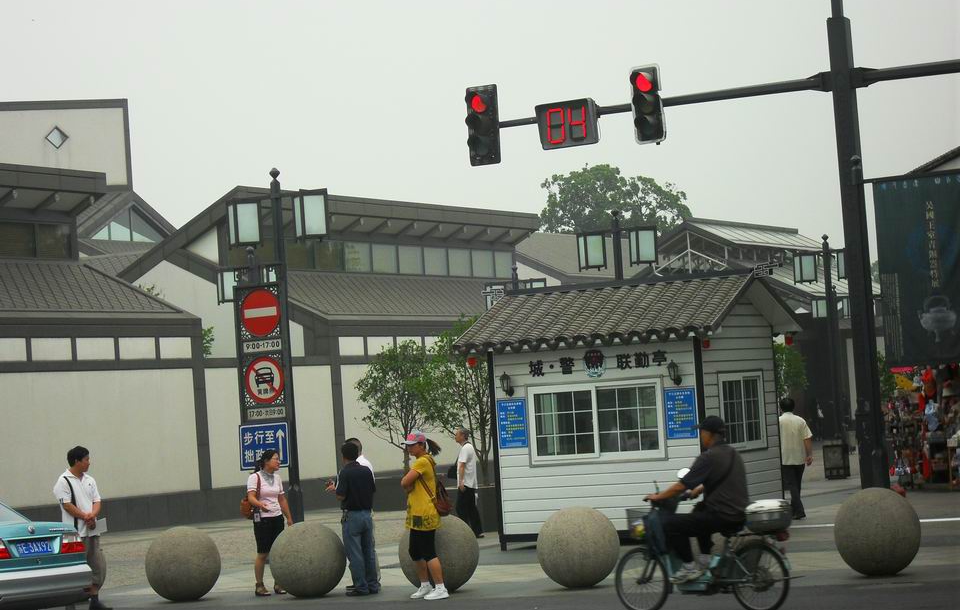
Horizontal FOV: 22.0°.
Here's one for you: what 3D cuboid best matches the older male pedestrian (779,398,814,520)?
[{"bbox_3d":[4.509,2.208,35.500,0.520,1.720,0.380,-4,-2,8],"label":"older male pedestrian"}]

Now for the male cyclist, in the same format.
[{"bbox_3d":[1.917,1.706,21.650,0.820,1.460,0.560,-6,-3,36],"label":"male cyclist"}]

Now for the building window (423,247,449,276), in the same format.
[{"bbox_3d":[-1.270,-1.250,71.600,0.100,0.830,1.360,-6,-3,29],"label":"building window"}]

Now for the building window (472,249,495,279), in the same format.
[{"bbox_3d":[0.090,-1.210,74.000,0.100,0.830,1.400,-6,-3,29],"label":"building window"}]

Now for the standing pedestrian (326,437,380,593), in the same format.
[{"bbox_3d":[-1.346,2.305,26.900,0.500,1.690,0.420,-2,-3,-42],"label":"standing pedestrian"}]

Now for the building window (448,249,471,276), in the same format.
[{"bbox_3d":[-0.498,-1.045,60.000,0.100,0.670,1.180,-5,-3,26],"label":"building window"}]

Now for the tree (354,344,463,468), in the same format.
[{"bbox_3d":[-1.646,2.311,54.730,2.250,3.060,2.200,-4,-3,0],"label":"tree"}]

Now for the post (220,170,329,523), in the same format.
[{"bbox_3d":[-2.624,0.808,33.325,1.420,5.310,0.350,-5,-3,28],"label":"post"}]

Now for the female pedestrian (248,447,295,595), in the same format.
[{"bbox_3d":[-2.271,2.341,26.500,0.450,1.580,0.340,-1,-4,-42],"label":"female pedestrian"}]

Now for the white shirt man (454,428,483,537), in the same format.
[{"bbox_3d":[-0.172,2.654,36.900,0.500,1.680,0.500,-4,-2,2],"label":"white shirt man"}]

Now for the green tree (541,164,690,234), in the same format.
[{"bbox_3d":[5.485,0.250,95.000,6.600,11.400,6.400,-5,-3,28],"label":"green tree"}]

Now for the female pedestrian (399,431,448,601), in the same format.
[{"bbox_3d":[-0.553,2.108,24.600,0.460,1.640,0.440,-3,-3,-10],"label":"female pedestrian"}]

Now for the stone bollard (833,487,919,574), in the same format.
[{"bbox_3d":[3.696,2.113,22.950,0.810,0.810,0.810,-4,-3,0],"label":"stone bollard"}]

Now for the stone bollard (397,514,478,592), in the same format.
[{"bbox_3d":[-0.410,2.507,25.000,0.810,0.810,0.810,-4,-3,0],"label":"stone bollard"}]

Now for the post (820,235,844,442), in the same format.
[{"bbox_3d":[8.257,1.183,57.279,0.280,5.580,0.280,-6,-3,29],"label":"post"}]

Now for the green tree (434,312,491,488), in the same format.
[{"bbox_3d":[-0.055,1.477,39.000,1.500,2.800,1.500,-4,-2,0],"label":"green tree"}]

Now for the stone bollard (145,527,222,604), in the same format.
[{"bbox_3d":[-3.183,2.779,26.500,0.810,0.810,0.810,-4,-3,0],"label":"stone bollard"}]

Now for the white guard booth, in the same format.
[{"bbox_3d":[2.100,1.397,33.161,3.720,3.490,3.150,-5,-3,28],"label":"white guard booth"}]

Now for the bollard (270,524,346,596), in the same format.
[{"bbox_3d":[-1.810,2.693,26.050,0.810,0.810,0.810,-4,-3,0],"label":"bollard"}]

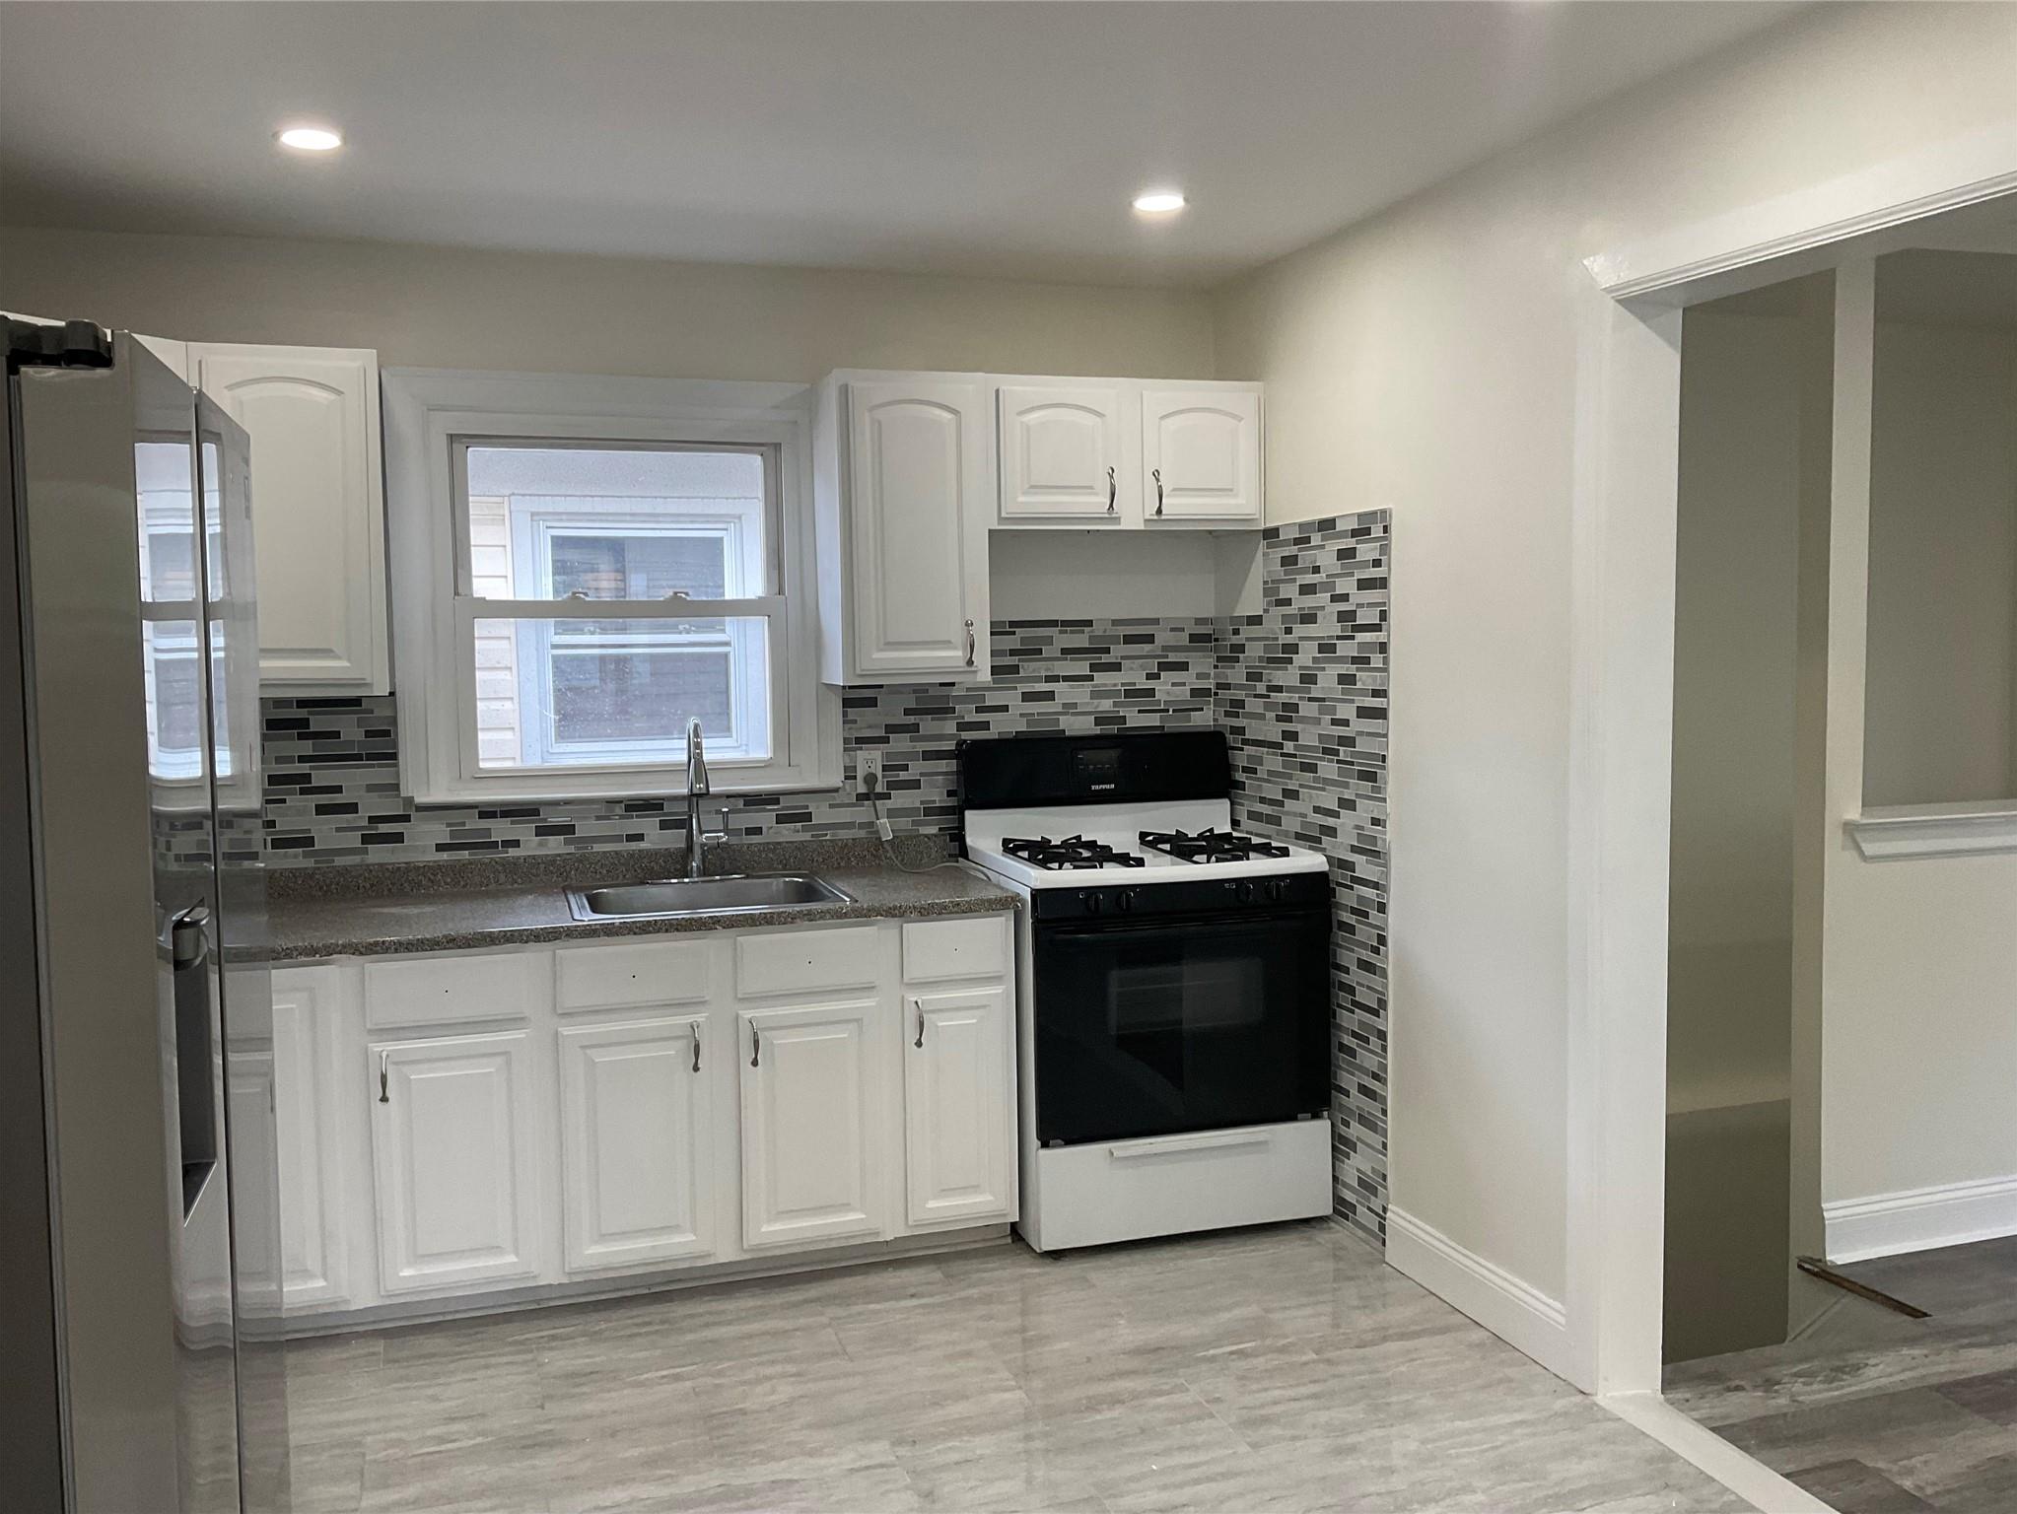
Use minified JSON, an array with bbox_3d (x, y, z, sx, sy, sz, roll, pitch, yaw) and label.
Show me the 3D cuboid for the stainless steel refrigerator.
[{"bbox_3d":[-1.338,0.448,1.966,0.800,1.760,0.910,-2,4,-17],"label":"stainless steel refrigerator"}]

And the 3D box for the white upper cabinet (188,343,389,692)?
[{"bbox_3d":[-1.631,-0.526,3.875,0.386,0.768,0.325,-2,4,-17],"label":"white upper cabinet"}]

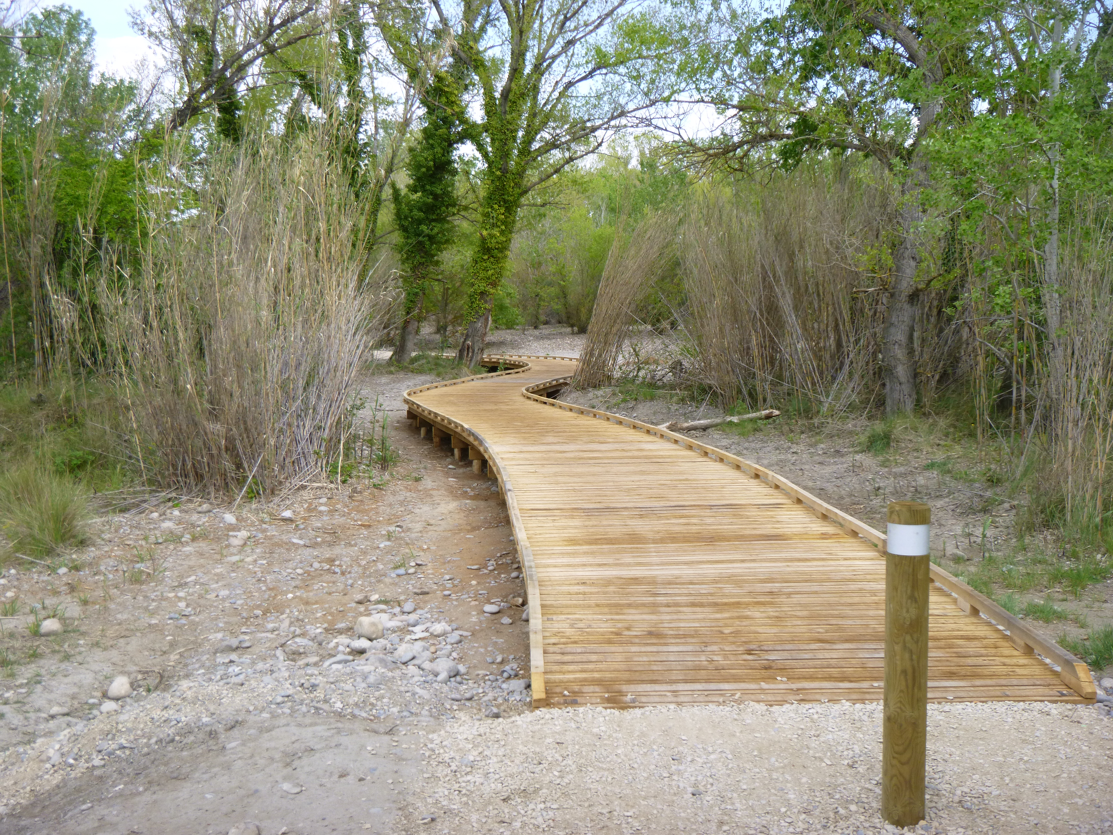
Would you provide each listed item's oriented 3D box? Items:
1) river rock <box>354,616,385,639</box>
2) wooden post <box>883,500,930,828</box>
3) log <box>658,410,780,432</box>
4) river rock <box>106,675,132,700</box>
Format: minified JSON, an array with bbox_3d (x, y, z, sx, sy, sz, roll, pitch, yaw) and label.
[{"bbox_3d":[-0.909,1.024,5.943,0.148,0.107,0.126,-1,5,-9],"label":"river rock"},{"bbox_3d":[1.021,0.717,3.564,0.127,0.932,0.127,1,5,16],"label":"wooden post"},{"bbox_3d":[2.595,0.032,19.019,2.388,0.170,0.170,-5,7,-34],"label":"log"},{"bbox_3d":[-1.786,1.102,4.989,0.110,0.099,0.105,-2,5,-20],"label":"river rock"}]

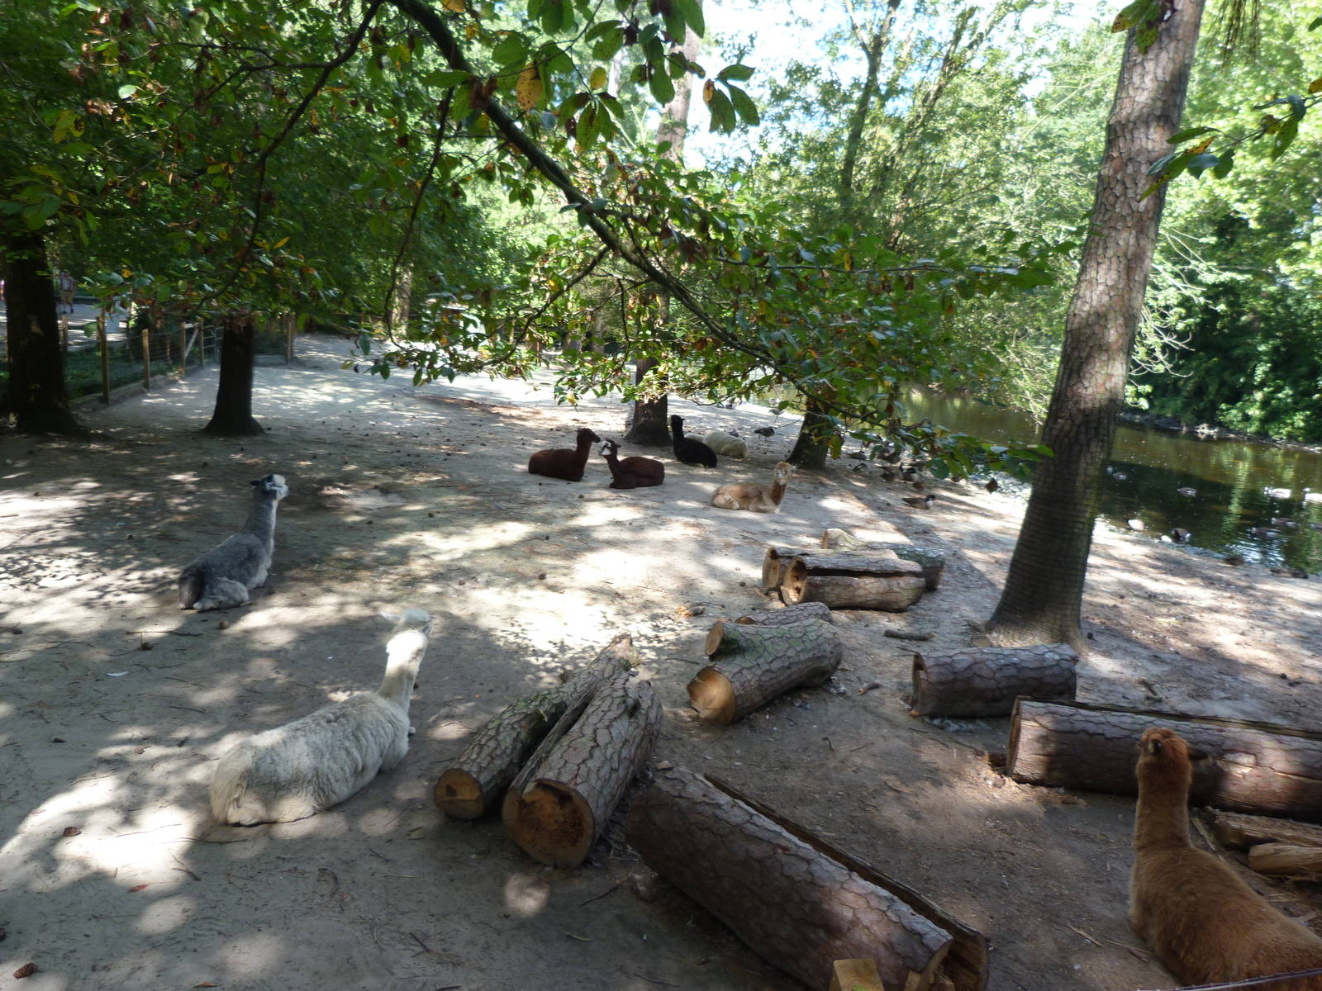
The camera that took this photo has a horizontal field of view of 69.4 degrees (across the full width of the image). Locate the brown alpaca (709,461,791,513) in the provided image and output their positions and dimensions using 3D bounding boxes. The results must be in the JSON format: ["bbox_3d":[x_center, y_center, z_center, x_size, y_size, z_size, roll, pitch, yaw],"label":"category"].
[{"bbox_3d":[1.196,-0.202,12.981,1.080,0.700,0.420,7,11,21],"label":"brown alpaca"}]

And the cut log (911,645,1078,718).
[{"bbox_3d":[2.529,1.364,7.274,1.150,0.455,0.455,2,11,-9],"label":"cut log"}]

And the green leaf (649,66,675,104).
[{"bbox_3d":[0.002,-0.903,2.100,0.054,0.083,0.030,2,11,-3],"label":"green leaf"}]

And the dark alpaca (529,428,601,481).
[{"bbox_3d":[-1.598,-0.730,15.667,1.120,0.860,0.500,8,12,24],"label":"dark alpaca"}]

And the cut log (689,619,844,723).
[{"bbox_3d":[0.645,1.138,6.470,0.560,0.430,1.200,12,14,40],"label":"cut log"}]

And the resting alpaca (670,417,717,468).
[{"bbox_3d":[0.573,-1.001,16.665,0.420,0.860,1.000,-7,15,-43],"label":"resting alpaca"}]

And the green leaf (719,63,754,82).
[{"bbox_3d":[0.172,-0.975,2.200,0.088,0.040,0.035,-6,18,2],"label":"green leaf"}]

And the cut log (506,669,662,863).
[{"bbox_3d":[-0.333,1.370,5.021,0.450,0.420,1.460,5,11,13],"label":"cut log"}]

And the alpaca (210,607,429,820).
[{"bbox_3d":[-1.915,1.171,5.517,0.520,0.970,1.120,11,14,35],"label":"alpaca"}]

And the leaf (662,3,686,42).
[{"bbox_3d":[0.028,-1.040,2.100,0.052,0.085,0.030,2,11,-6],"label":"leaf"}]

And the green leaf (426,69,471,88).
[{"bbox_3d":[-0.489,-0.963,2.200,0.107,0.040,0.035,0,18,0],"label":"green leaf"}]

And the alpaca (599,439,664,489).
[{"bbox_3d":[-0.431,-0.531,14.238,1.000,0.710,0.420,-2,12,-25],"label":"alpaca"}]

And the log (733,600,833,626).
[{"bbox_3d":[0.950,1.035,7.462,0.850,0.300,0.310,-4,13,-33],"label":"log"}]

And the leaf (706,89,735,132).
[{"bbox_3d":[0.139,-0.886,2.200,0.056,0.105,0.025,-13,-6,1],"label":"leaf"}]

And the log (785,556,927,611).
[{"bbox_3d":[1.948,0.845,9.692,1.240,0.480,0.480,2,11,-7],"label":"log"}]

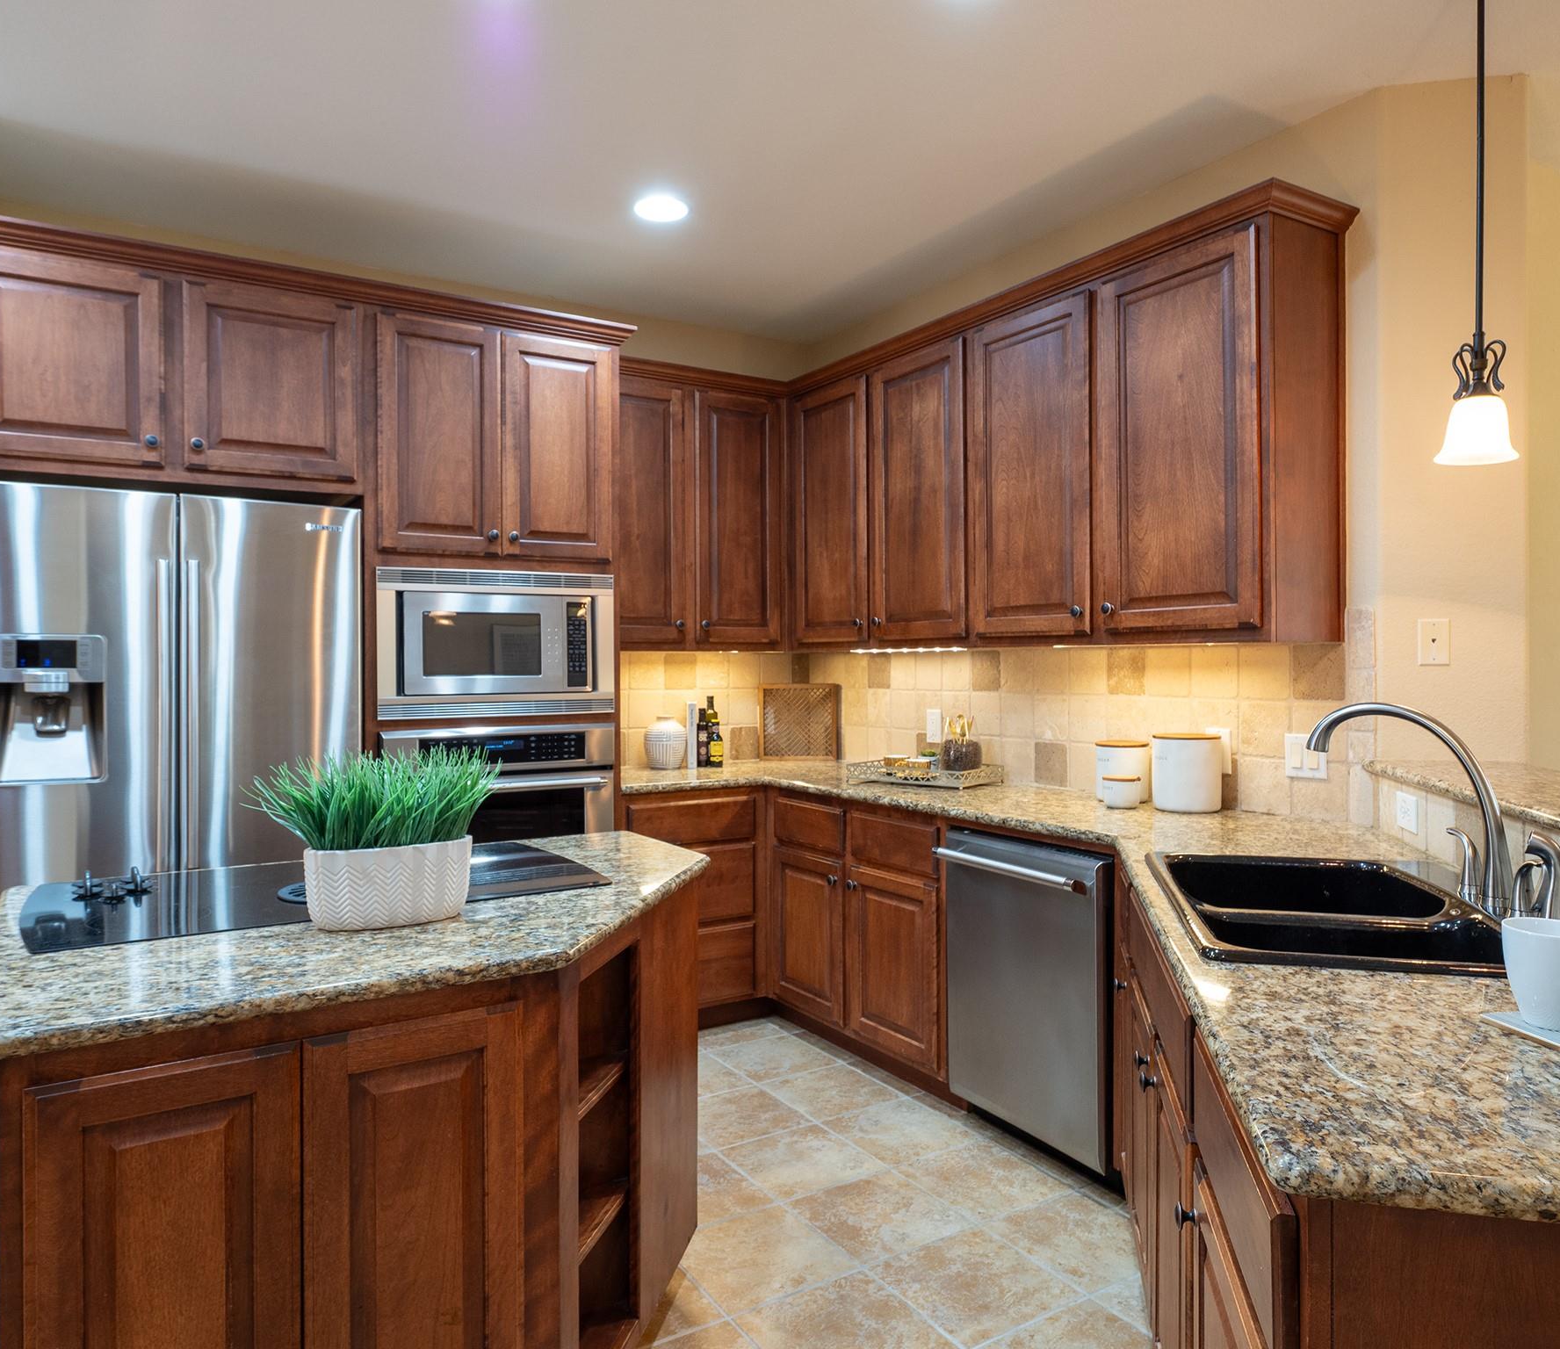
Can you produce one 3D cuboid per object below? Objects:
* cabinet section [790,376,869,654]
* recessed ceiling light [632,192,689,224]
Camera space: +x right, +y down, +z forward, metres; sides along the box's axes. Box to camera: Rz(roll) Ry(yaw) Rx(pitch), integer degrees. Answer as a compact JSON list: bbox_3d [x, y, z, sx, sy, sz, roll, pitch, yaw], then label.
[{"bbox_3d":[0.331,-0.610,4.110,0.340,0.990,0.511,-1,1,-33],"label":"cabinet section"},{"bbox_3d":[-0.373,-1.448,3.249,0.190,0.030,0.190,0,0,0],"label":"recessed ceiling light"}]

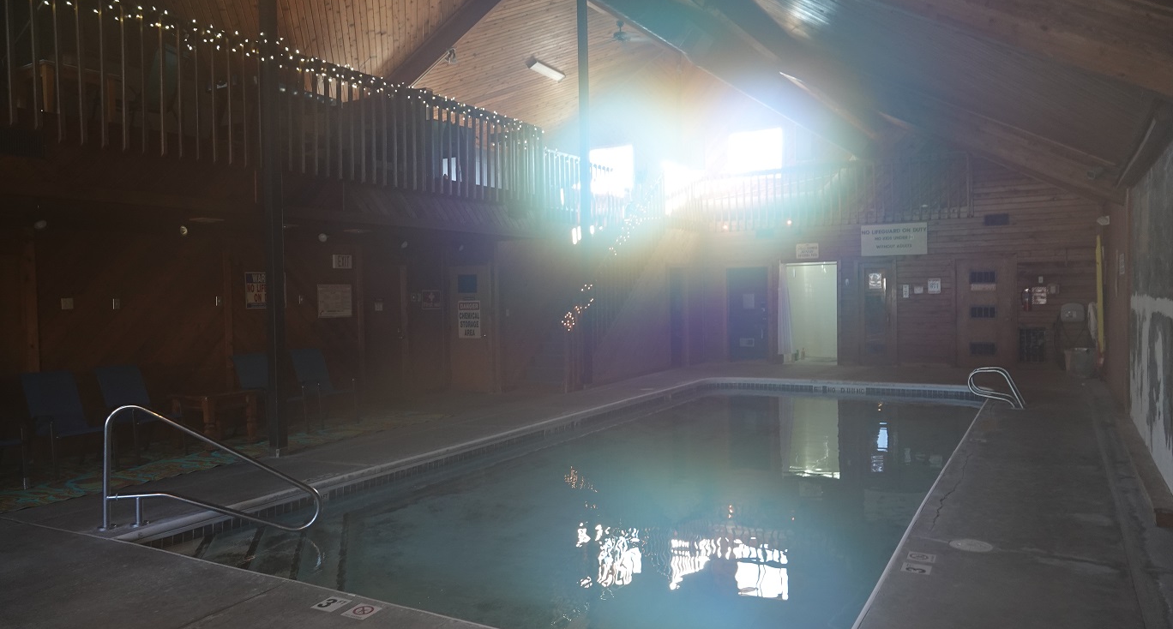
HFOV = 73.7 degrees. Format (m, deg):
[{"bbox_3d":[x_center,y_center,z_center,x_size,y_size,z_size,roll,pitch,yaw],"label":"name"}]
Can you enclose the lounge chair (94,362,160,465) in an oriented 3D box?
[{"bbox_3d":[-4.529,0.993,7.970,0.690,0.920,0.580,0,2,31],"label":"lounge chair"}]

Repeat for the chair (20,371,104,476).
[{"bbox_3d":[-4.934,1.016,7.455,0.690,0.920,0.580,0,2,31],"label":"chair"}]

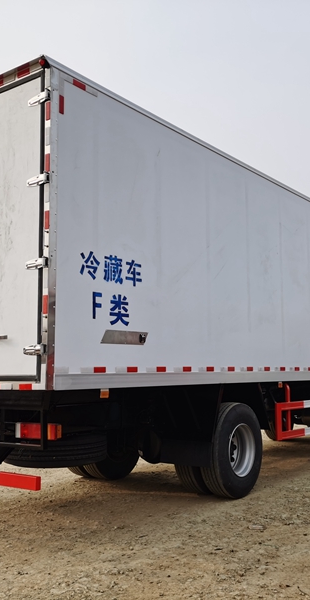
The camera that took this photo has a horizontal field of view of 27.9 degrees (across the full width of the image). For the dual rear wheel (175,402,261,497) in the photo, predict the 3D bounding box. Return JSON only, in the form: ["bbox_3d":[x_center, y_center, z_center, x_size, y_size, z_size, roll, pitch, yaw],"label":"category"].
[{"bbox_3d":[0.774,1.750,7.350,0.630,1.060,1.060,-5,-8,36],"label":"dual rear wheel"}]

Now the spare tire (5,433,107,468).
[{"bbox_3d":[-1.031,1.528,6.489,1.055,0.285,1.055,-1,-6,0],"label":"spare tire"}]

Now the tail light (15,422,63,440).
[{"bbox_3d":[-0.956,1.072,5.142,0.480,0.135,0.090,-5,-8,36],"label":"tail light"}]

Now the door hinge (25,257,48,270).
[{"bbox_3d":[-0.935,-0.286,4.910,0.228,0.084,0.050,-5,-8,37],"label":"door hinge"}]

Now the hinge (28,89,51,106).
[{"bbox_3d":[-0.944,-1.637,5.066,0.228,0.084,0.050,-5,-8,37],"label":"hinge"}]

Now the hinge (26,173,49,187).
[{"bbox_3d":[-0.939,-0.959,4.987,0.228,0.084,0.050,-5,-8,37],"label":"hinge"}]

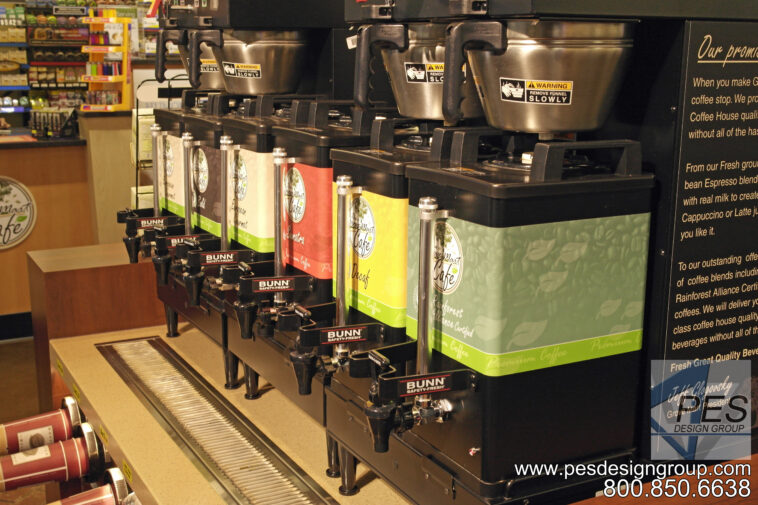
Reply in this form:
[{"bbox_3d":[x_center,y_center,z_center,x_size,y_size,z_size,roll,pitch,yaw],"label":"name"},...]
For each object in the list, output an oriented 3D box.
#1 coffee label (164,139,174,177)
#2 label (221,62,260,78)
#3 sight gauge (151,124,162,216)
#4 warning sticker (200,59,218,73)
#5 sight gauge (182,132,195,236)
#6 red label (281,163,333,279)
[{"bbox_3d":[-0.490,-0.220,2.271,0.004,0.087,0.077,-6,14,-28],"label":"coffee label"},{"bbox_3d":[-0.284,-0.375,1.999,0.090,0.029,0.014,6,30,22],"label":"label"},{"bbox_3d":[-0.512,-0.172,2.231,0.024,0.250,0.024,-6,15,-29],"label":"sight gauge"},{"bbox_3d":[-0.392,-0.419,2.166,0.092,0.028,0.013,8,32,27],"label":"warning sticker"},{"bbox_3d":[-0.406,-0.130,2.066,0.024,0.250,0.024,-6,14,-28],"label":"sight gauge"},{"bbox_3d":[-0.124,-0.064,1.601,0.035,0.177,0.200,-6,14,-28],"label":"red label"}]

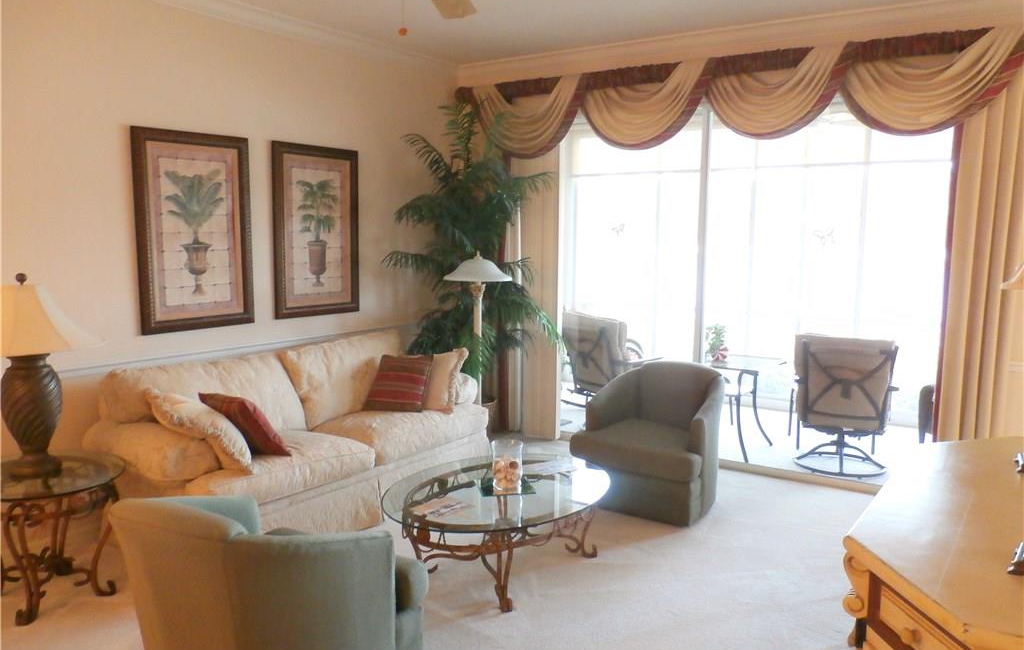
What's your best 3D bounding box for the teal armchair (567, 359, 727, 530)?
[{"bbox_3d":[0.825,0.684,4.312,0.752,0.760,0.816,4,8,29],"label":"teal armchair"}]

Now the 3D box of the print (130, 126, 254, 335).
[{"bbox_3d":[-1.864,-0.553,4.413,0.045,1.160,0.699,6,10,41],"label":"print"}]

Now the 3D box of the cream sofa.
[{"bbox_3d":[-1.139,0.619,4.216,0.992,0.904,2.112,6,10,41],"label":"cream sofa"}]

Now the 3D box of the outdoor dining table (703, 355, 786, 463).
[{"bbox_3d":[1.797,0.615,5.728,0.496,0.640,0.576,6,10,41],"label":"outdoor dining table"}]

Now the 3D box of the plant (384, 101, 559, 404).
[{"bbox_3d":[-0.293,-0.321,5.380,1.056,2.480,1.104,0,7,0],"label":"plant"}]

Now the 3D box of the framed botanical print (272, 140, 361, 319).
[{"bbox_3d":[-1.308,-0.636,5.047,0.045,1.144,0.680,6,10,41],"label":"framed botanical print"}]

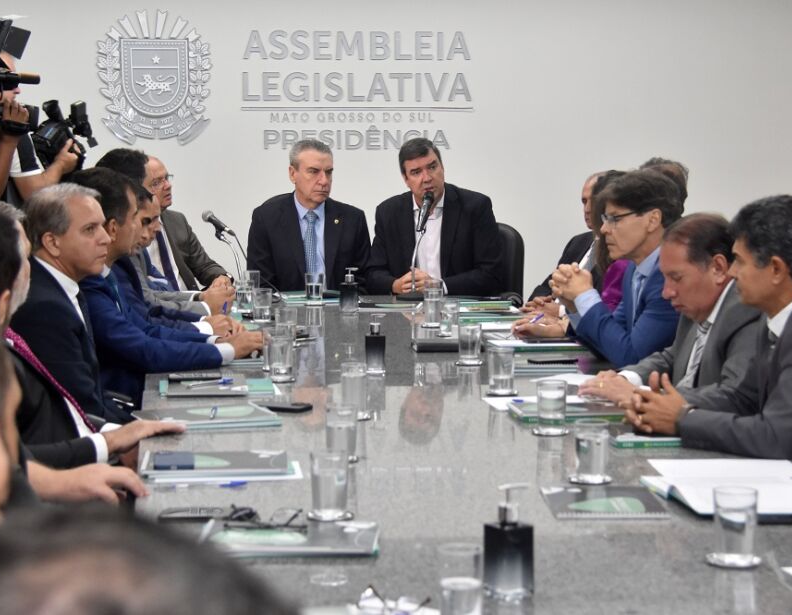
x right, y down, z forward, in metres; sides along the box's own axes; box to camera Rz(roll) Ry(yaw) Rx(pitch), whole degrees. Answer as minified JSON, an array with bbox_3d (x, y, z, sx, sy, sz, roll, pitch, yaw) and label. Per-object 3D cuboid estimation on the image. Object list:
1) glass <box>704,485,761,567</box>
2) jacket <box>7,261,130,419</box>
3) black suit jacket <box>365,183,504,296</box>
[{"bbox_3d":[0.544,0.352,3.091,0.079,0.119,0.079,0,6,0],"label":"glass"},{"bbox_3d":[-0.840,0.141,5.038,0.400,0.540,0.470,2,6,15],"label":"jacket"},{"bbox_3d":[0.147,-0.130,7.456,0.550,0.680,0.450,0,6,1],"label":"black suit jacket"}]

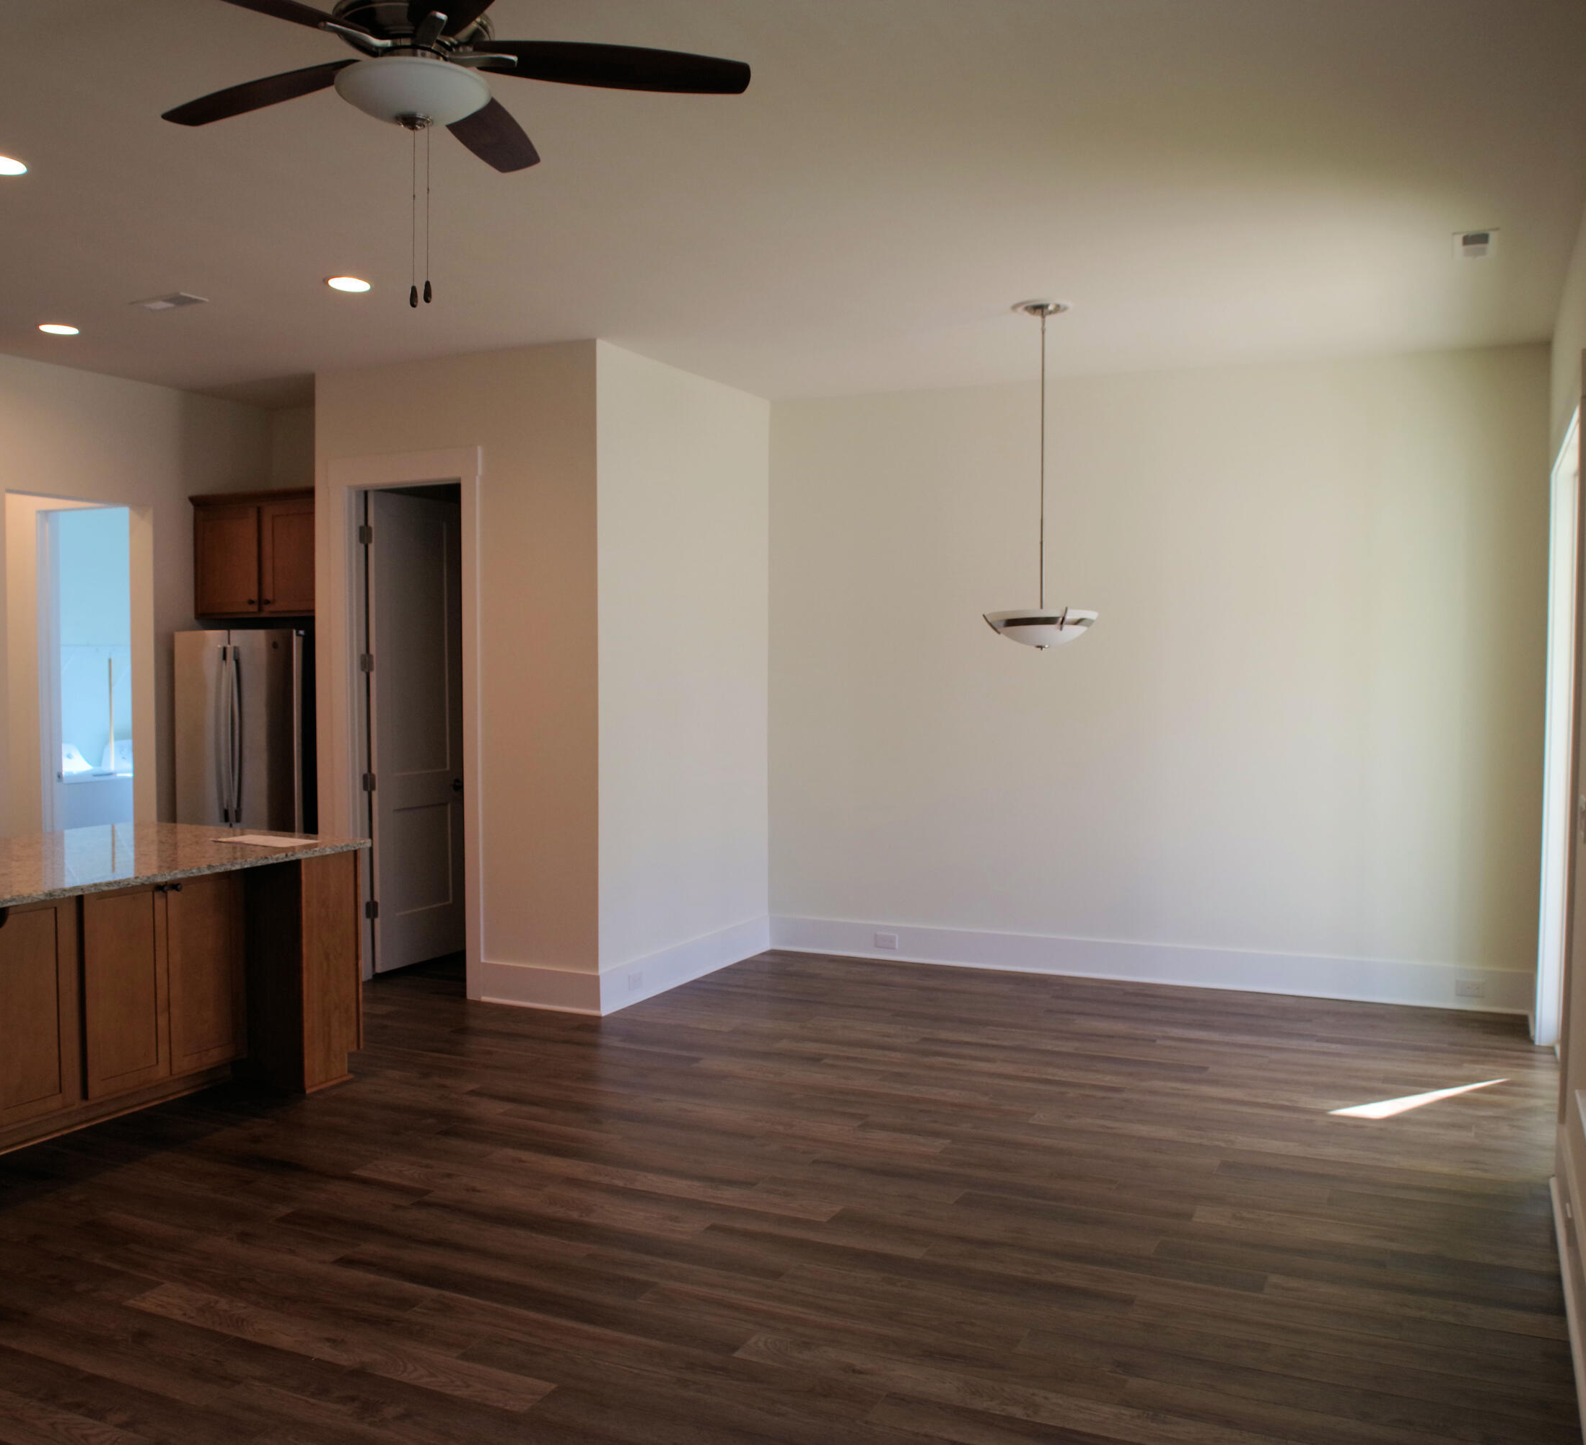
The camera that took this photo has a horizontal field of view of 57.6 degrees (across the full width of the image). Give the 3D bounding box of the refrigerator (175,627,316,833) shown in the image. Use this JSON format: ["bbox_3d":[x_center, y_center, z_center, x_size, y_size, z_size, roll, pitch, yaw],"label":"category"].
[{"bbox_3d":[-2.695,0.397,7.713,0.840,1.770,0.840,1,3,25],"label":"refrigerator"}]

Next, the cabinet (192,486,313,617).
[{"bbox_3d":[-2.698,-0.889,7.816,0.950,0.660,0.610,1,3,25],"label":"cabinet"}]

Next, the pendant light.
[{"bbox_3d":[1.008,-0.989,5.846,0.460,1.385,0.460,1,3,25],"label":"pendant light"}]

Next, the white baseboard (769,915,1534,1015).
[{"bbox_3d":[1.634,1.221,7.321,3.822,0.180,0.025,1,3,23],"label":"white baseboard"}]

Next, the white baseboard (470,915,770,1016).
[{"bbox_3d":[-0.822,1.208,7.464,0.720,0.180,1.700,1,3,25],"label":"white baseboard"}]

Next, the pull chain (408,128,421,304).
[{"bbox_3d":[-0.727,-0.971,2.754,0.015,0.350,0.015,1,3,25],"label":"pull chain"}]

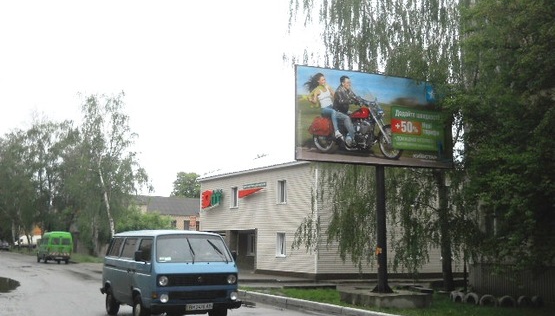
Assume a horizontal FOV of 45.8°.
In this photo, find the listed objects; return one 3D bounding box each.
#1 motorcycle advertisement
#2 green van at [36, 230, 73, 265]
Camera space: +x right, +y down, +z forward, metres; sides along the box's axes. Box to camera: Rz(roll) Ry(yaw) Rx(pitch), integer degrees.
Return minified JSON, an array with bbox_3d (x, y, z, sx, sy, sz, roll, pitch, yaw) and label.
[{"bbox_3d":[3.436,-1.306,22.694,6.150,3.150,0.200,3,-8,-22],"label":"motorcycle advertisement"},{"bbox_3d":[-18.406,7.397,54.300,1.900,2.500,5.200,4,-8,-29],"label":"green van"}]

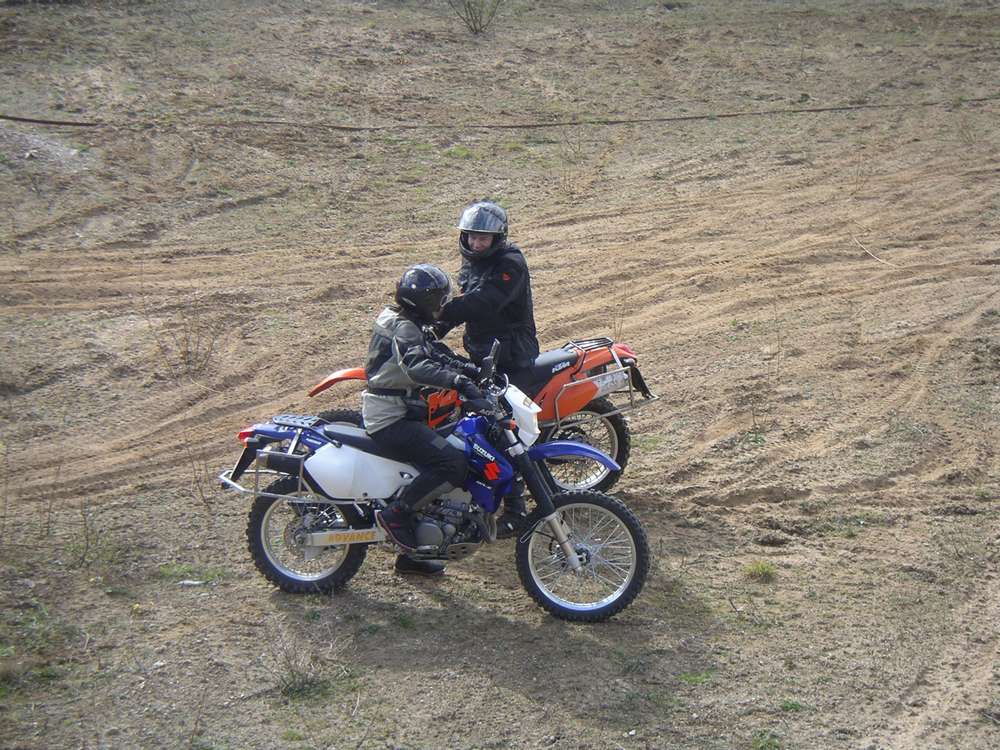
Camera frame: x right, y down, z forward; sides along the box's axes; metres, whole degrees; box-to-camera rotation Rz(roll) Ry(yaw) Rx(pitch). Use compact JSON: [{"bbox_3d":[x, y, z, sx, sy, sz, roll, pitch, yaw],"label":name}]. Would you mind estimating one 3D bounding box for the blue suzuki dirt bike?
[{"bbox_3d":[-0.345,0.576,15.471,2.300,1.300,0.840,5,14,15],"label":"blue suzuki dirt bike"}]

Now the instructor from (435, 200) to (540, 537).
[{"bbox_3d":[-0.058,-0.081,17.148,0.660,1.817,0.780,-7,17,-26],"label":"instructor"}]

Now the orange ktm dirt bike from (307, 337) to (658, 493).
[{"bbox_3d":[-0.174,0.221,17.289,2.265,1.220,0.840,-4,18,-16],"label":"orange ktm dirt bike"}]

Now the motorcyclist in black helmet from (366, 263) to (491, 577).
[{"bbox_3d":[-0.332,0.327,15.431,0.680,1.780,0.740,5,16,15],"label":"motorcyclist in black helmet"}]

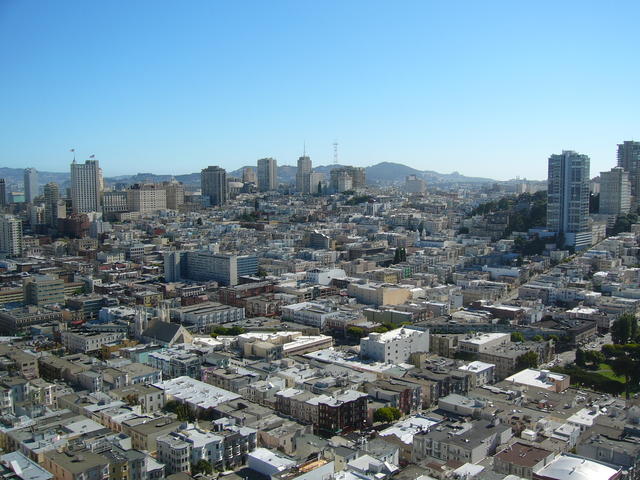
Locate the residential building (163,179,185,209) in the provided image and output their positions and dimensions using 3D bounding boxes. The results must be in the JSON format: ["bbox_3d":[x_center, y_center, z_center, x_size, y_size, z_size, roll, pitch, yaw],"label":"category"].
[{"bbox_3d":[-257.790,-77.670,1143.520,33.250,49.430,20.530,5,7,44],"label":"residential building"}]

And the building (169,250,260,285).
[{"bbox_3d":[-110.950,29.190,677.710,76.000,30.370,58.000,5,7,44],"label":"building"}]

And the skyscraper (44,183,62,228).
[{"bbox_3d":[-405.540,-52.040,981.660,21.350,67.140,15.200,5,7,44],"label":"skyscraper"}]

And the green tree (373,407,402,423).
[{"bbox_3d":[30.150,77.420,288.990,13.000,7.500,8.000,0,5,6],"label":"green tree"}]

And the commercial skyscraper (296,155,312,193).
[{"bbox_3d":[-31.440,-126.480,1268.090,18.270,74.510,23.380,5,7,44],"label":"commercial skyscraper"}]

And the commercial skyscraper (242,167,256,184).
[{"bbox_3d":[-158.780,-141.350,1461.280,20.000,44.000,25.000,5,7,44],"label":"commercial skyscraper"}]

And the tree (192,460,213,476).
[{"bbox_3d":[-41.980,81.020,230.810,7.200,6.200,6.500,-1,5,-11],"label":"tree"}]

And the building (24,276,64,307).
[{"bbox_3d":[-259.080,48.540,609.840,26.000,25.000,25.000,5,7,44],"label":"building"}]

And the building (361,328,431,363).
[{"bbox_3d":[48.760,67.820,413.770,18.990,16.000,46.050,5,7,44],"label":"building"}]

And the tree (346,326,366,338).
[{"bbox_3d":[26.050,66.670,461.390,14.270,10.150,14.270,0,5,0],"label":"tree"}]

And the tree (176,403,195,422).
[{"bbox_3d":[-59.900,77.180,287.600,7.700,9.500,7.500,-2,5,-12],"label":"tree"}]

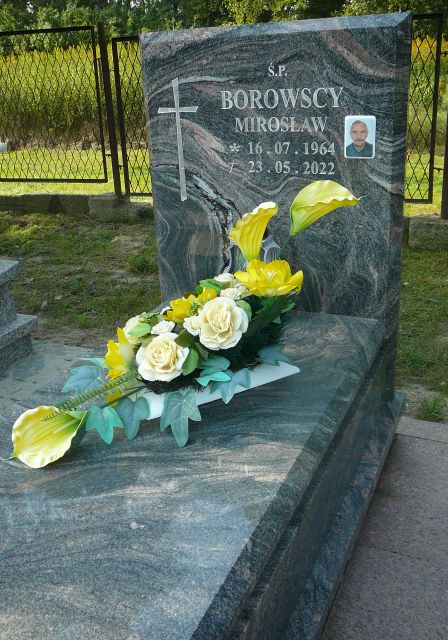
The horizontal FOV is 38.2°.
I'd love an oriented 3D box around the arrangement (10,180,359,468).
[{"bbox_3d":[-0.108,-0.020,1.490,0.870,0.440,0.390,-15,24,-28],"label":"arrangement"}]

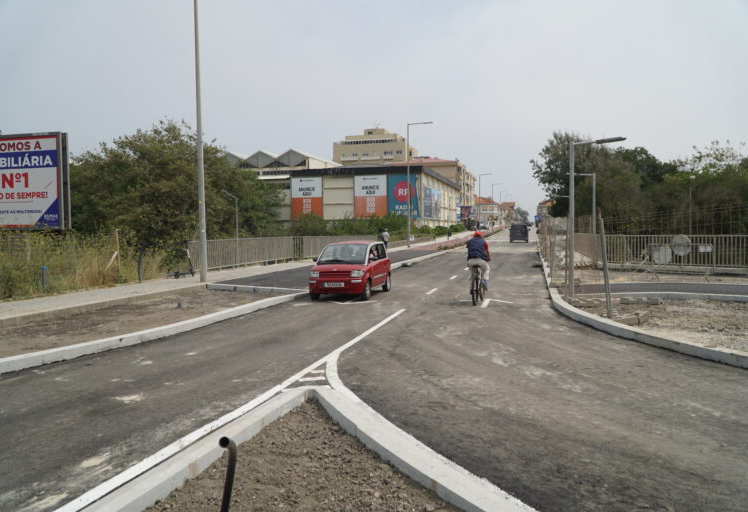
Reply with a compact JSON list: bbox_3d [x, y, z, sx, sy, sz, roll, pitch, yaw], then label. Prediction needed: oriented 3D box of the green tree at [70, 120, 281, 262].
[{"bbox_3d":[-10.029,-3.116,28.836,9.800,7.004,8.200,0,3,16],"label":"green tree"}]

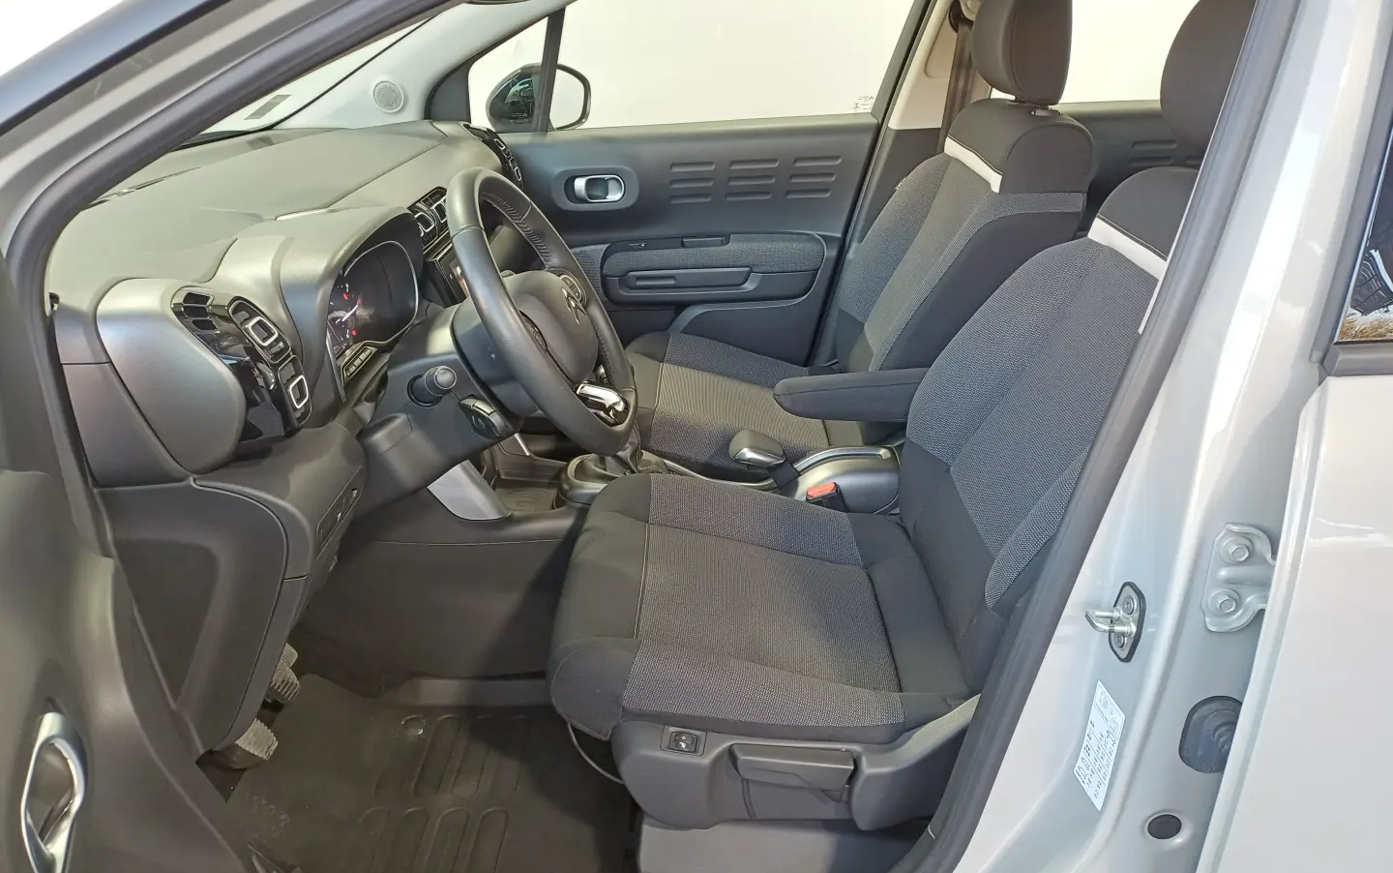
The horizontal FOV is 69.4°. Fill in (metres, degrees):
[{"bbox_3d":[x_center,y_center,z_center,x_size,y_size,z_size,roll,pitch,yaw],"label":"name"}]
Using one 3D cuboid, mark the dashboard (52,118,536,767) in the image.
[{"bbox_3d":[-0.598,-0.144,1.577,0.580,0.580,1.400,-1,24,1],"label":"dashboard"}]

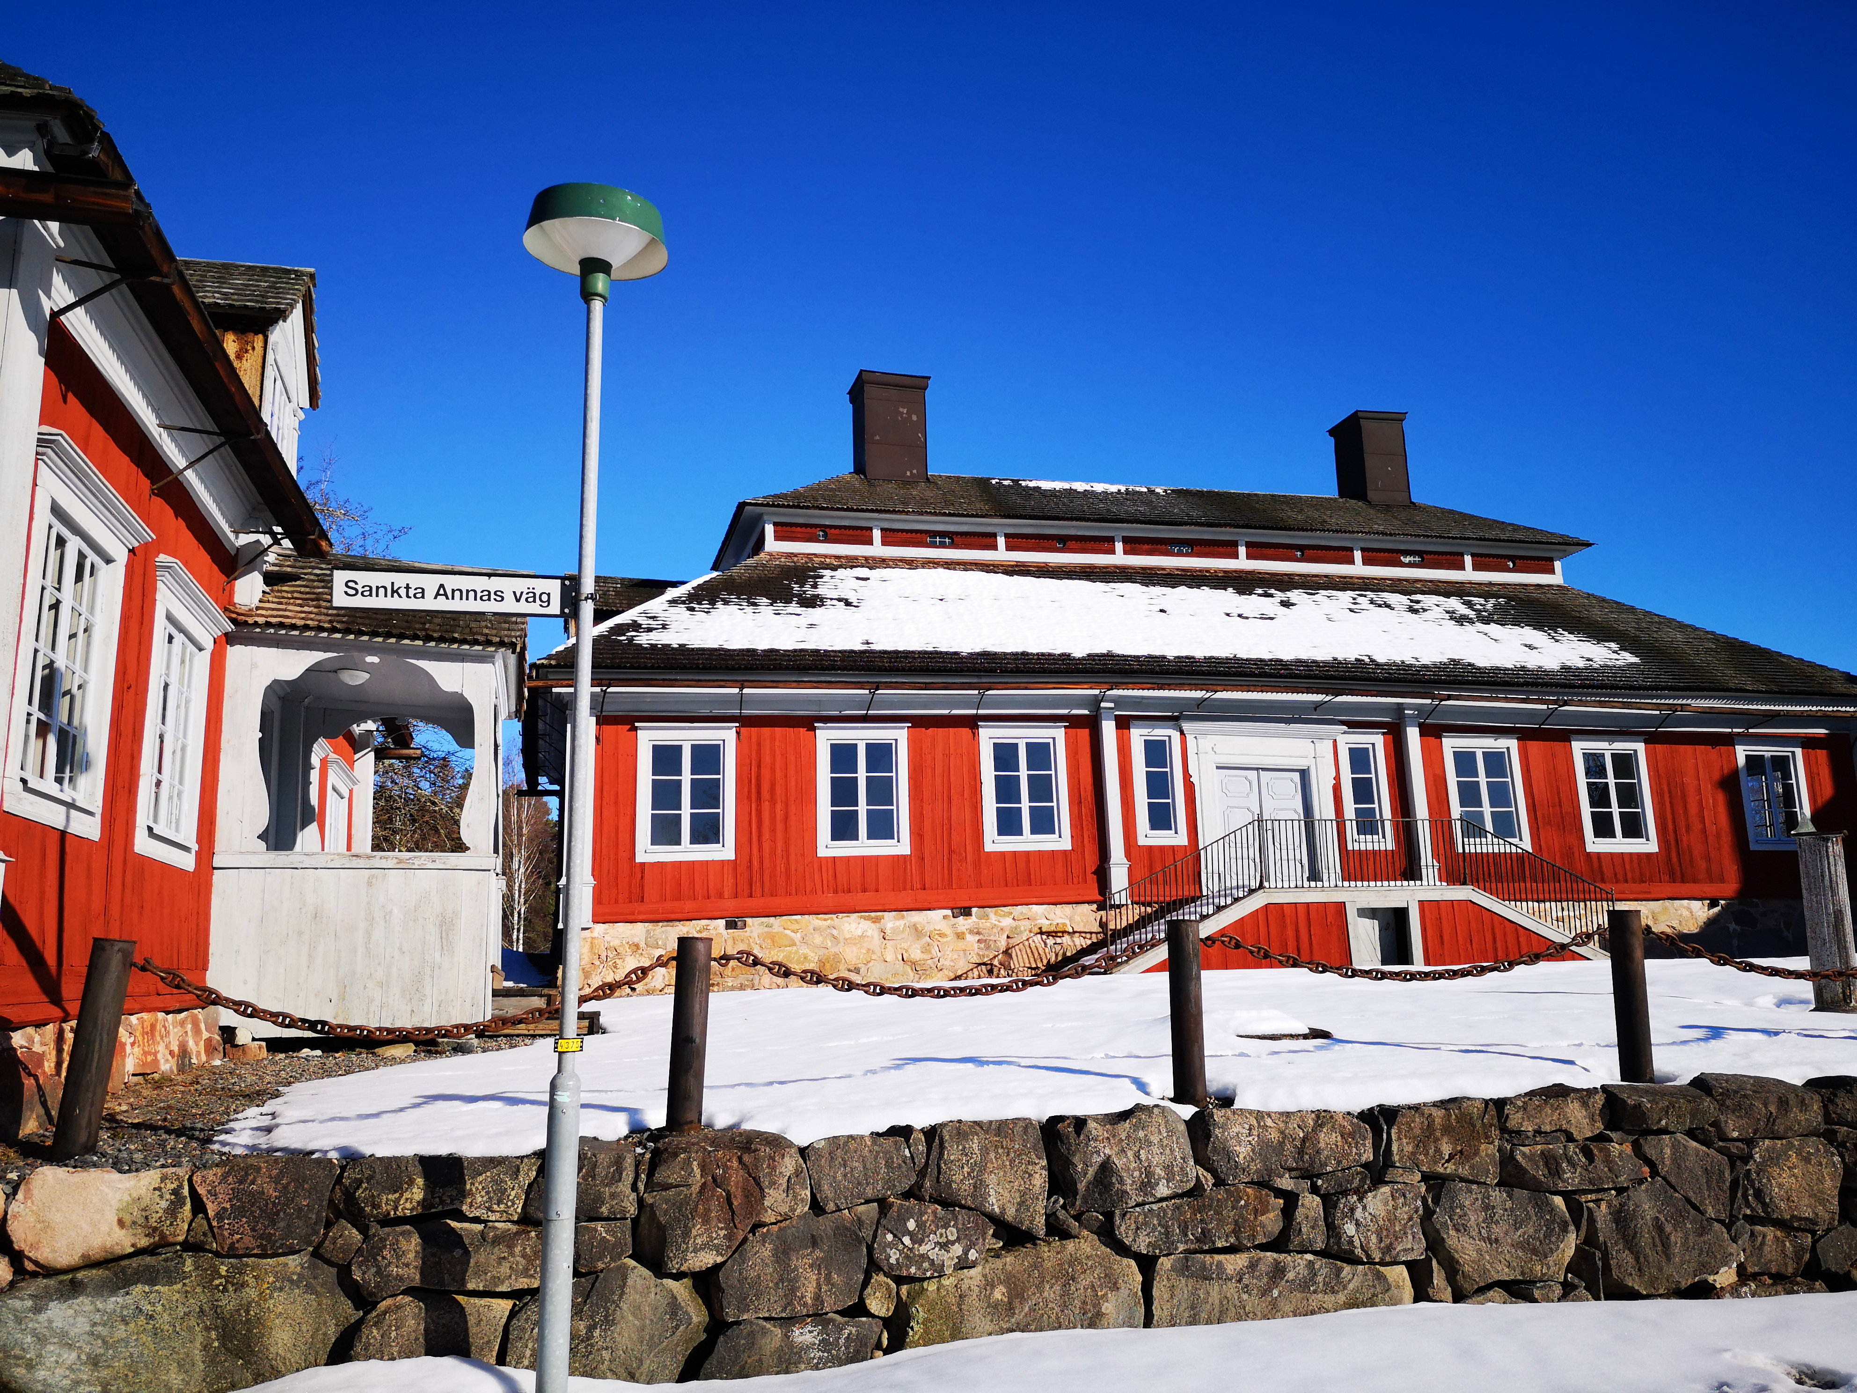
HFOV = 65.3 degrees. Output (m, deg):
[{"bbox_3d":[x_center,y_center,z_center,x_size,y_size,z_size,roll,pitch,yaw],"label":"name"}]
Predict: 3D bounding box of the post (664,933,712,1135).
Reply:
[{"bbox_3d":[-1.084,1.532,6.600,0.157,0.850,0.157,3,-12,-9],"label":"post"}]

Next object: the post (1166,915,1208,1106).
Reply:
[{"bbox_3d":[1.284,1.559,7.173,0.157,0.885,0.157,-2,-11,10],"label":"post"}]

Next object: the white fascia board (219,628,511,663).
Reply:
[{"bbox_3d":[-4.100,-0.364,10.680,1.950,0.115,0.060,3,-13,-23],"label":"white fascia board"}]

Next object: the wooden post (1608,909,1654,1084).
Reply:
[{"bbox_3d":[3.670,1.560,7.560,0.157,0.875,0.157,-4,-12,25],"label":"wooden post"}]

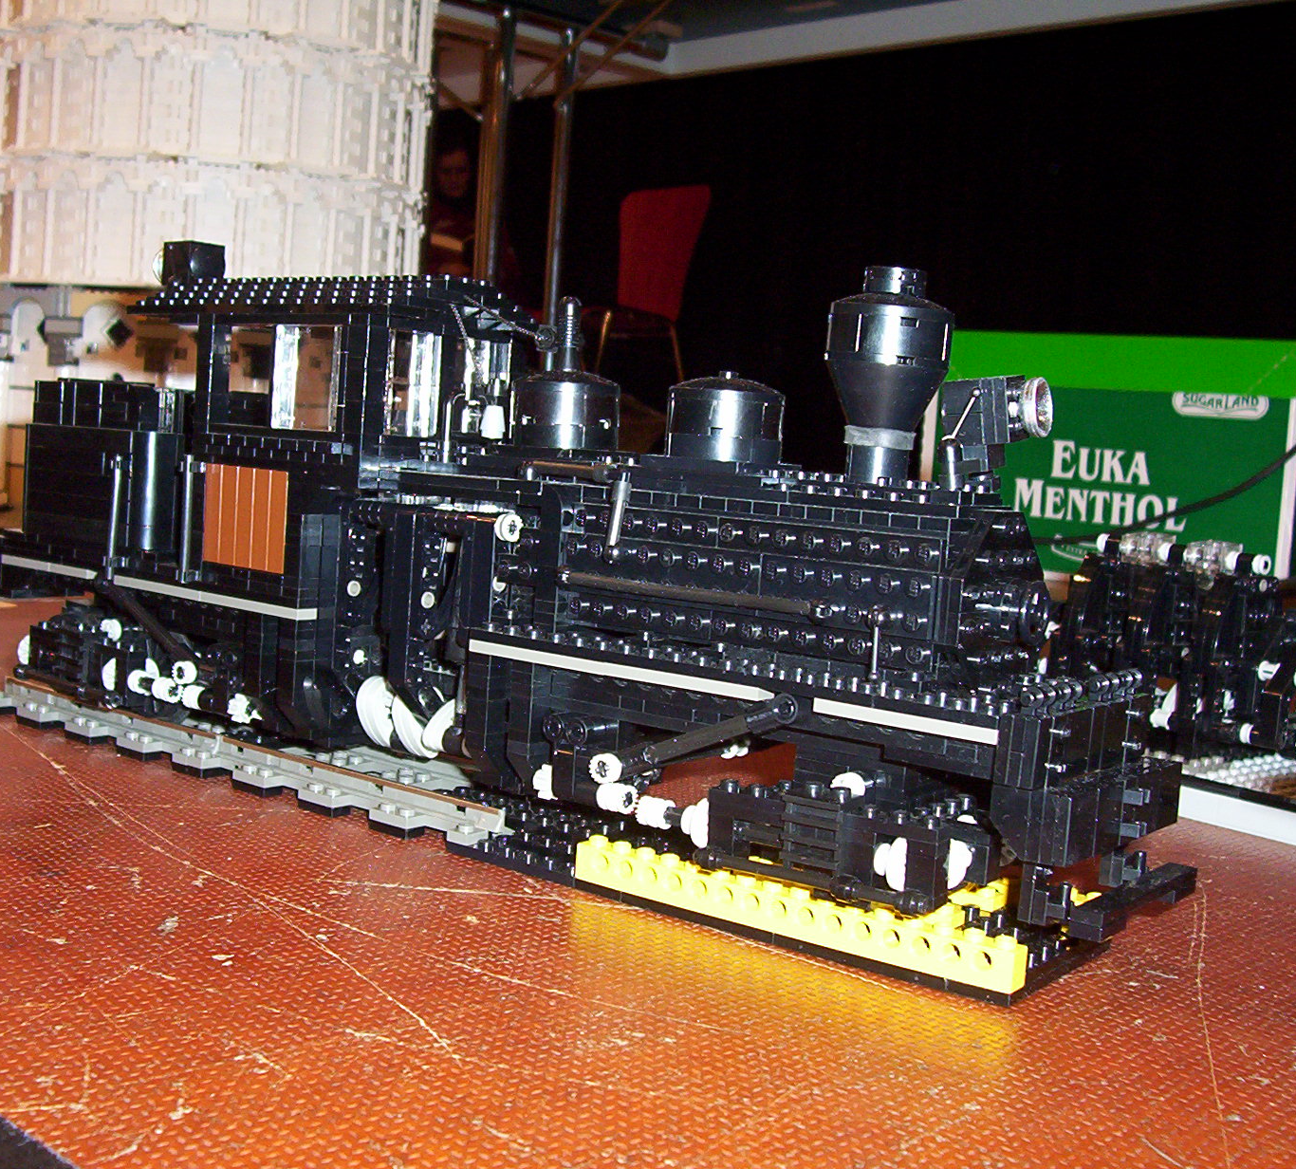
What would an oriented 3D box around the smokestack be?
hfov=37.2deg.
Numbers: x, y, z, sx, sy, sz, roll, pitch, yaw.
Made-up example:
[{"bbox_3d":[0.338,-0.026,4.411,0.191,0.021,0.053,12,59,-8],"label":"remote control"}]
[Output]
[{"bbox_3d":[0.061,-0.053,0.487,0.032,0.055,0.032,3,6,0],"label":"smokestack"}]

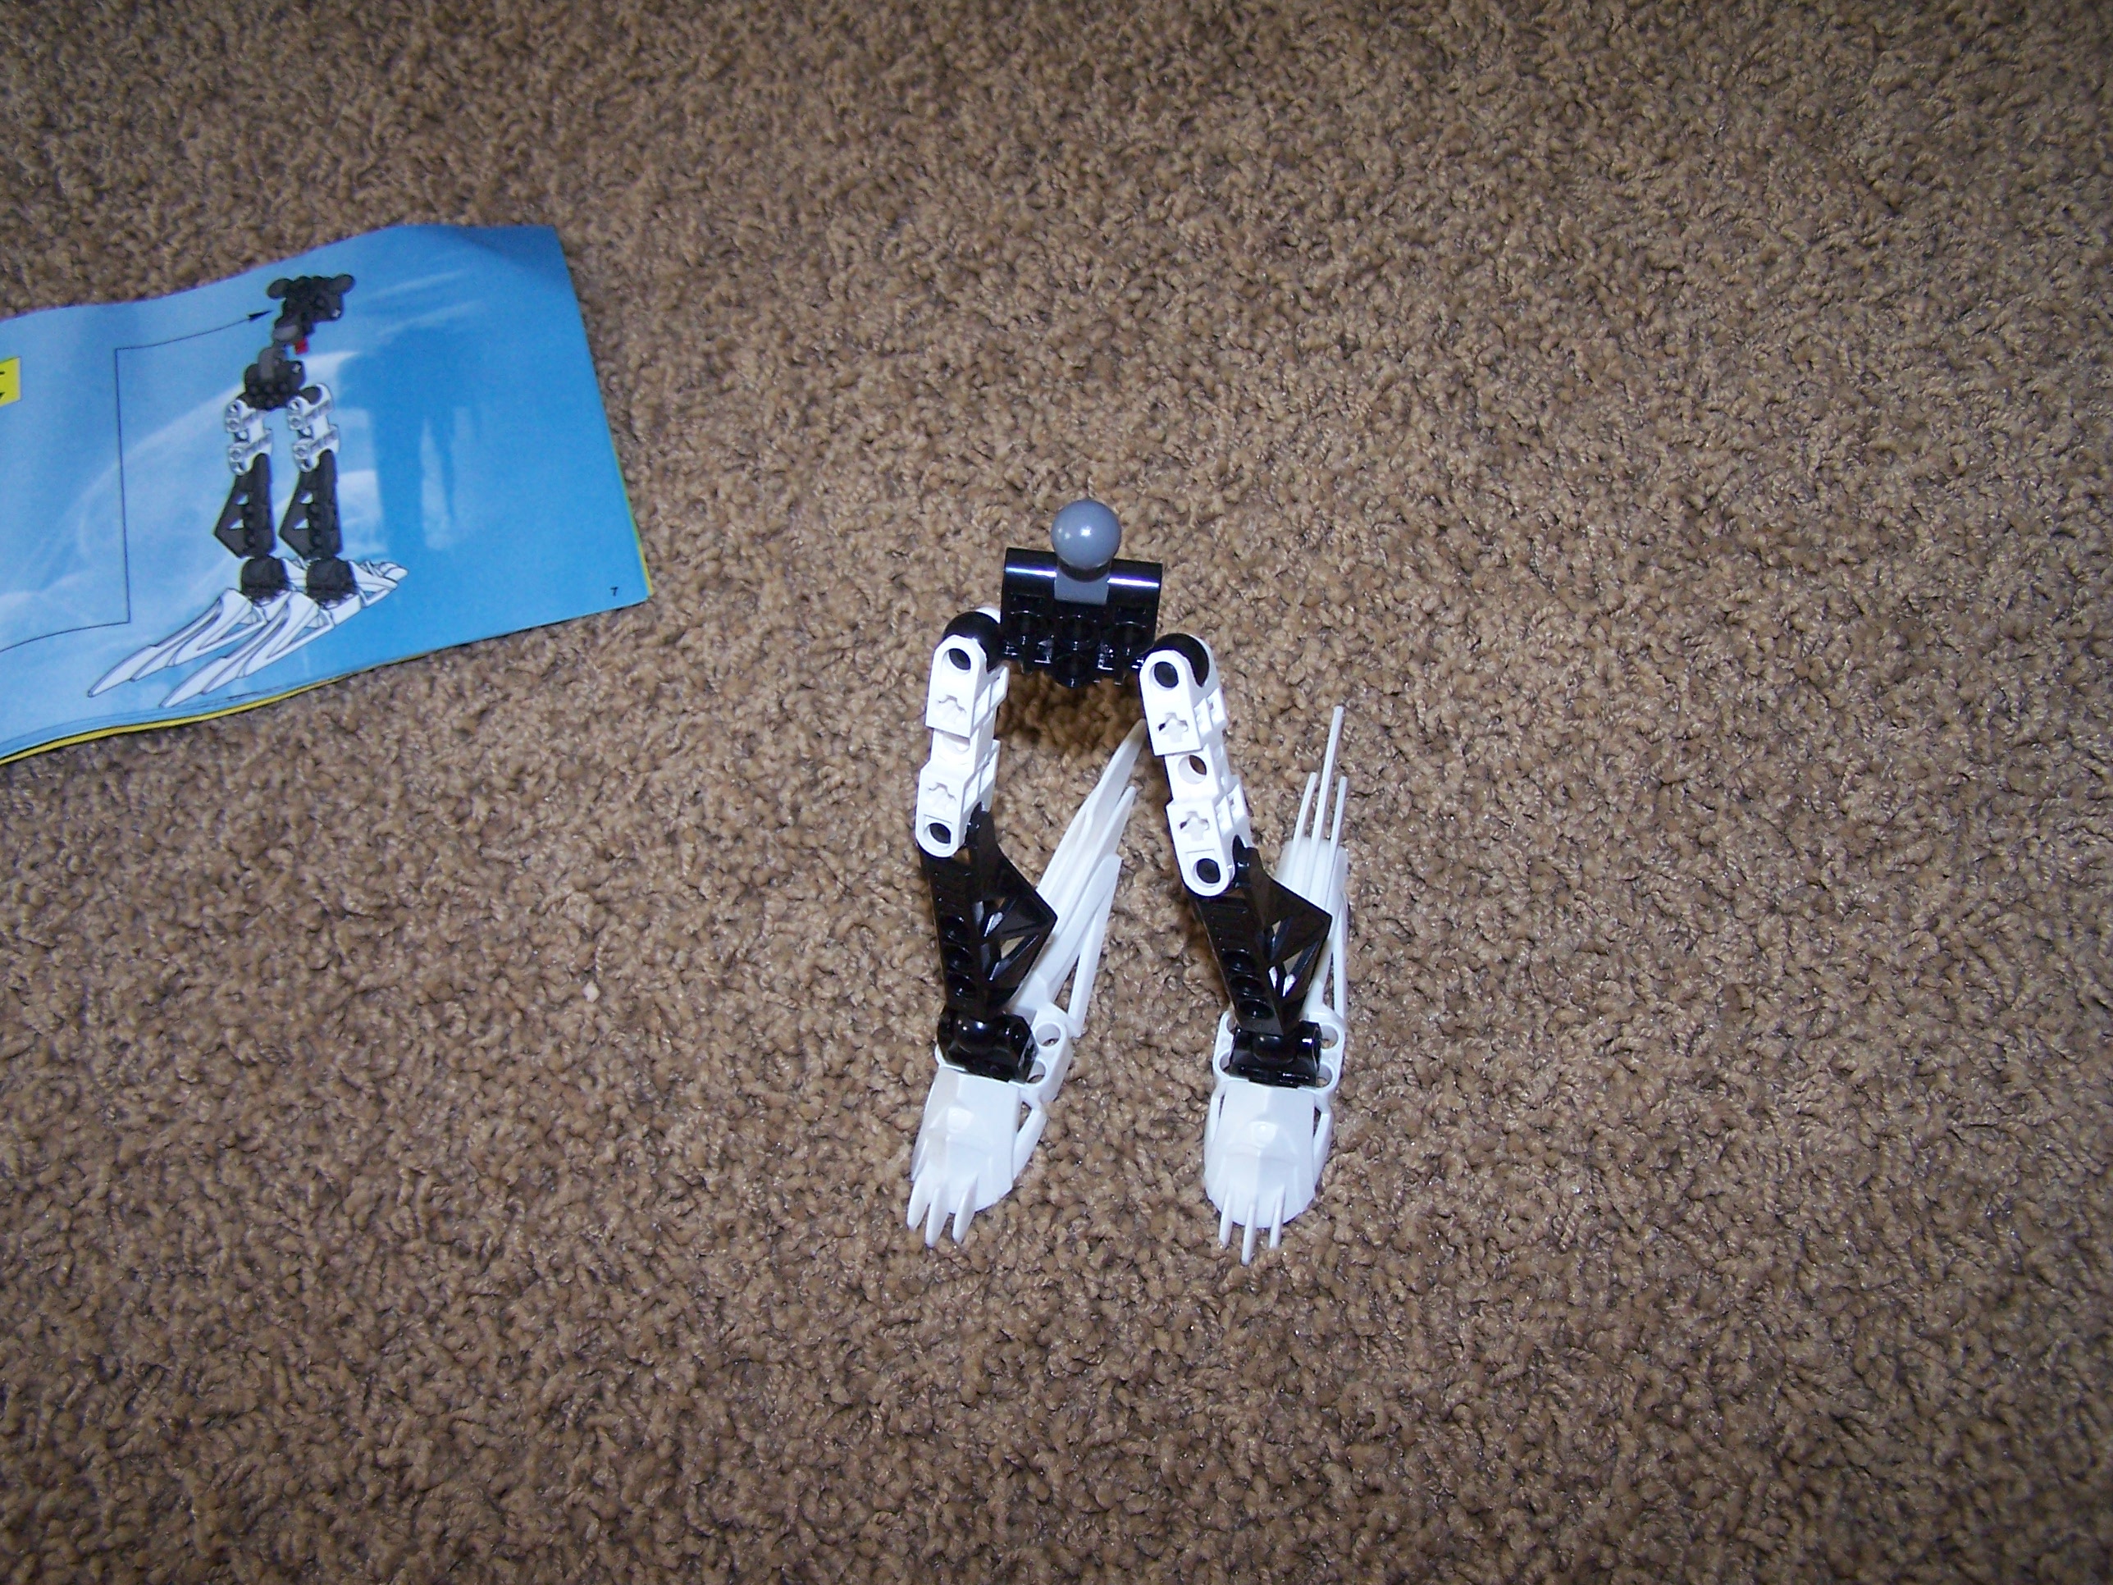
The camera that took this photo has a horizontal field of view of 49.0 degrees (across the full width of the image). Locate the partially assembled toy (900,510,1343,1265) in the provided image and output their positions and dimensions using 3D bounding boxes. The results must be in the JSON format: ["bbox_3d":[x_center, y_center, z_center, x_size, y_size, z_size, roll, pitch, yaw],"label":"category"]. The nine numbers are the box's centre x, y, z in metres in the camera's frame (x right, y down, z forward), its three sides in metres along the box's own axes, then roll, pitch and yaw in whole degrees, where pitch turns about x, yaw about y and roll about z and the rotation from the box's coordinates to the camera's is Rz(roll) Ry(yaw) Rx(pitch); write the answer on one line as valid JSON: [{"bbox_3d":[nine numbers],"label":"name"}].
[{"bbox_3d":[0.018,0.003,0.391,0.076,0.123,0.123,8,60,4],"label":"partially assembled toy"}]

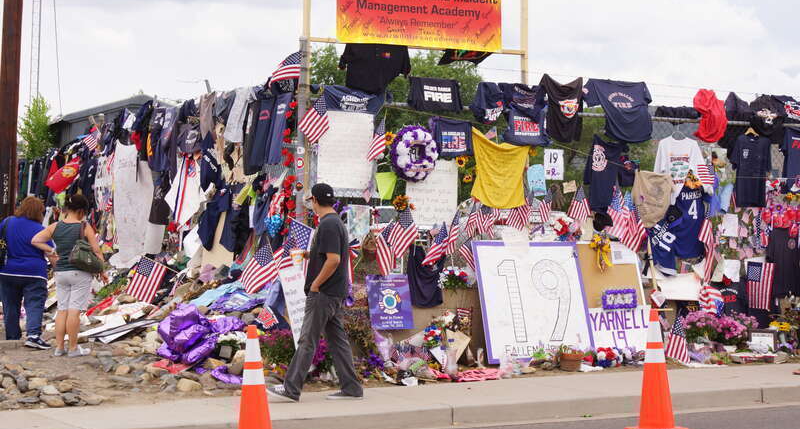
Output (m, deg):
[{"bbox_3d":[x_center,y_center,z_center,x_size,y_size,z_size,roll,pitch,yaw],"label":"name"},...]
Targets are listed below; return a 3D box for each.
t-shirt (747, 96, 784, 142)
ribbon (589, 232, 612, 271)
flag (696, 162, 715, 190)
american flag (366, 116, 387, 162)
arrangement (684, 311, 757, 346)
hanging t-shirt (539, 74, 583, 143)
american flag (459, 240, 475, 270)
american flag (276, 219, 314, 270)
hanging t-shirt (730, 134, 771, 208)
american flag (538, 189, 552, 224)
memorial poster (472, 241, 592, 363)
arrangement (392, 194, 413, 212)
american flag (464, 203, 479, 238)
[{"bbox_3d":[3.920,-1.027,19.483,0.352,0.513,0.180,0,-1,-33],"label":"t-shirt"},{"bbox_3d":[1.981,0.375,18.000,0.240,0.400,0.100,1,0,-24],"label":"ribbon"},{"bbox_3d":[3.119,-0.388,18.600,0.220,0.270,0.070,0,0,-32],"label":"flag"},{"bbox_3d":[-0.213,-0.679,16.500,0.180,0.410,0.100,1,1,-23],"label":"american flag"},{"bbox_3d":[3.132,1.114,17.800,0.700,0.360,0.450,1,0,-24],"label":"arrangement"},{"bbox_3d":[1.595,-1.053,18.100,0.520,0.690,0.160,1,0,-30],"label":"hanging t-shirt"},{"bbox_3d":[0.620,0.382,16.974,0.164,0.280,0.100,0,-1,-28],"label":"american flag"},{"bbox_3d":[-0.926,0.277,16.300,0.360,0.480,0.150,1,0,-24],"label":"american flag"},{"bbox_3d":[3.723,-0.457,19.350,0.540,0.780,0.160,1,0,-28],"label":"hanging t-shirt"},{"bbox_3d":[1.390,-0.076,17.400,0.140,0.350,0.080,0,0,-32],"label":"american flag"},{"bbox_3d":[1.271,0.831,17.350,1.155,1.170,0.040,0,-17,-26],"label":"memorial poster"},{"bbox_3d":[0.024,-0.106,17.600,0.200,0.180,0.140,1,0,-24],"label":"arrangement"},{"bbox_3d":[0.671,0.056,17.106,0.124,0.338,0.100,0,-1,-28],"label":"american flag"}]

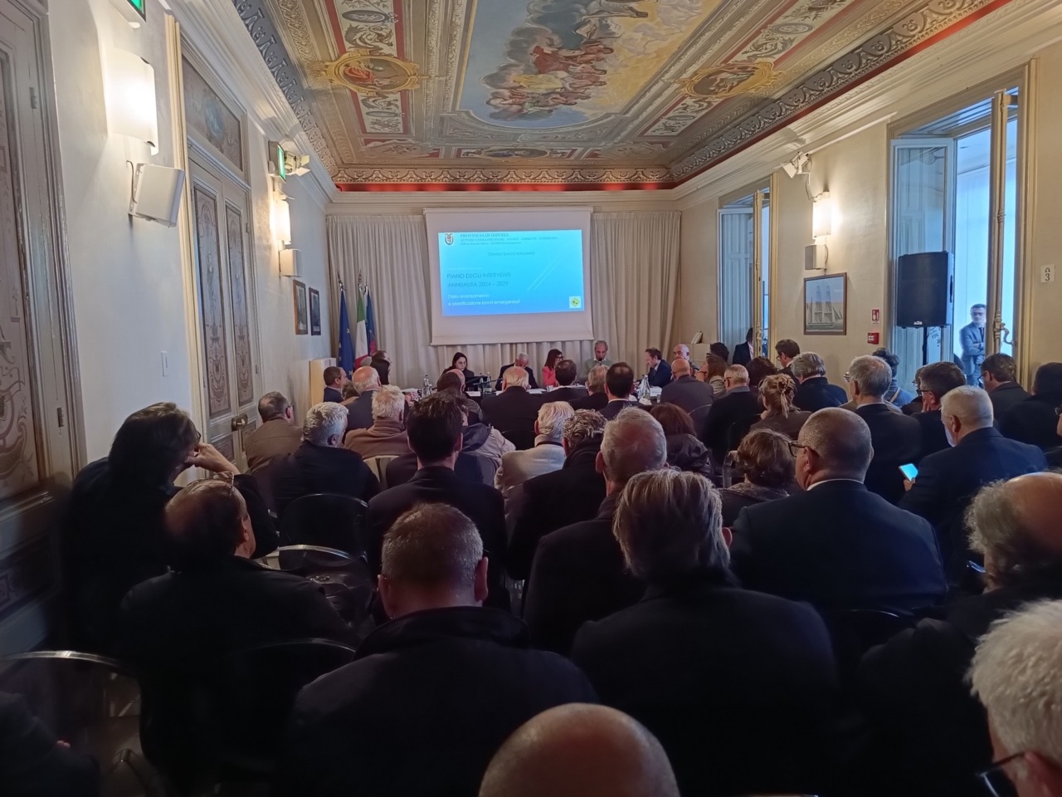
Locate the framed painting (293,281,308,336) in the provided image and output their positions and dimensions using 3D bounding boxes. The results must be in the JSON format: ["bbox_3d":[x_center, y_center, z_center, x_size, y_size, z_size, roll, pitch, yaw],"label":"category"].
[{"bbox_3d":[-2.274,-0.898,7.320,0.035,0.520,0.680,-2,5,-9],"label":"framed painting"}]

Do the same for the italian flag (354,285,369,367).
[{"bbox_3d":[-2.306,-0.844,10.032,0.240,1.340,0.200,-2,5,-8],"label":"italian flag"}]

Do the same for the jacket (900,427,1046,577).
[{"bbox_3d":[1.688,0.425,2.806,0.470,0.600,0.370,-2,5,-3],"label":"jacket"}]

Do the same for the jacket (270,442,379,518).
[{"bbox_3d":[-0.874,0.498,3.181,0.480,0.590,0.370,-2,5,-3],"label":"jacket"}]

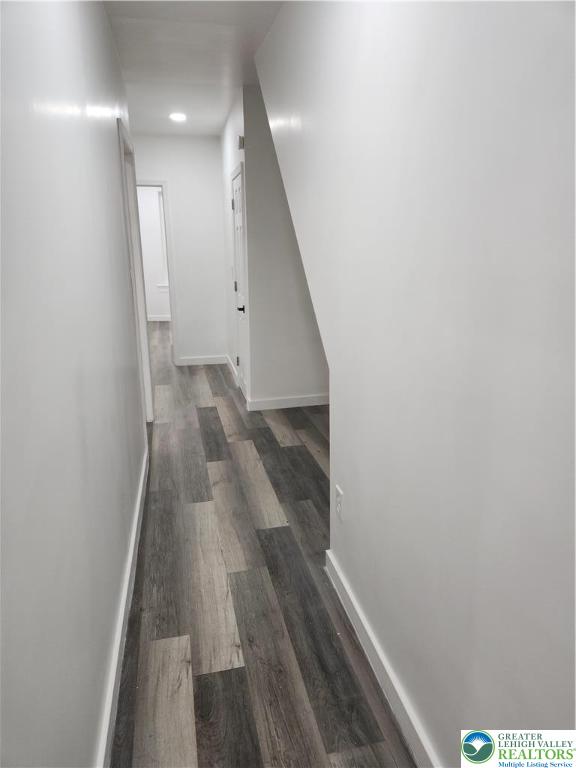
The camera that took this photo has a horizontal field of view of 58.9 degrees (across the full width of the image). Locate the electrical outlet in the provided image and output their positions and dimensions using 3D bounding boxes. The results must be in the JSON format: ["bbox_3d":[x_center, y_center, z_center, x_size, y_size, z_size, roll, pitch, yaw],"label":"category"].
[{"bbox_3d":[0.205,0.479,2.040,0.008,0.117,0.073,-4,15,-11],"label":"electrical outlet"}]

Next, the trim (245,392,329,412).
[{"bbox_3d":[0.032,0.168,4.613,0.800,0.092,0.018,-4,15,-11],"label":"trim"}]

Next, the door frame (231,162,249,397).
[{"bbox_3d":[-0.424,-0.862,4.767,0.045,2.000,0.650,-4,15,-11],"label":"door frame"}]

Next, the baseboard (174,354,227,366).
[{"bbox_3d":[-1.088,-0.291,6.426,0.660,0.092,0.018,-4,15,-11],"label":"baseboard"}]

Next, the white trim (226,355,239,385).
[{"bbox_3d":[-0.648,-0.176,5.959,0.018,0.092,1.107,-4,15,-11],"label":"white trim"}]

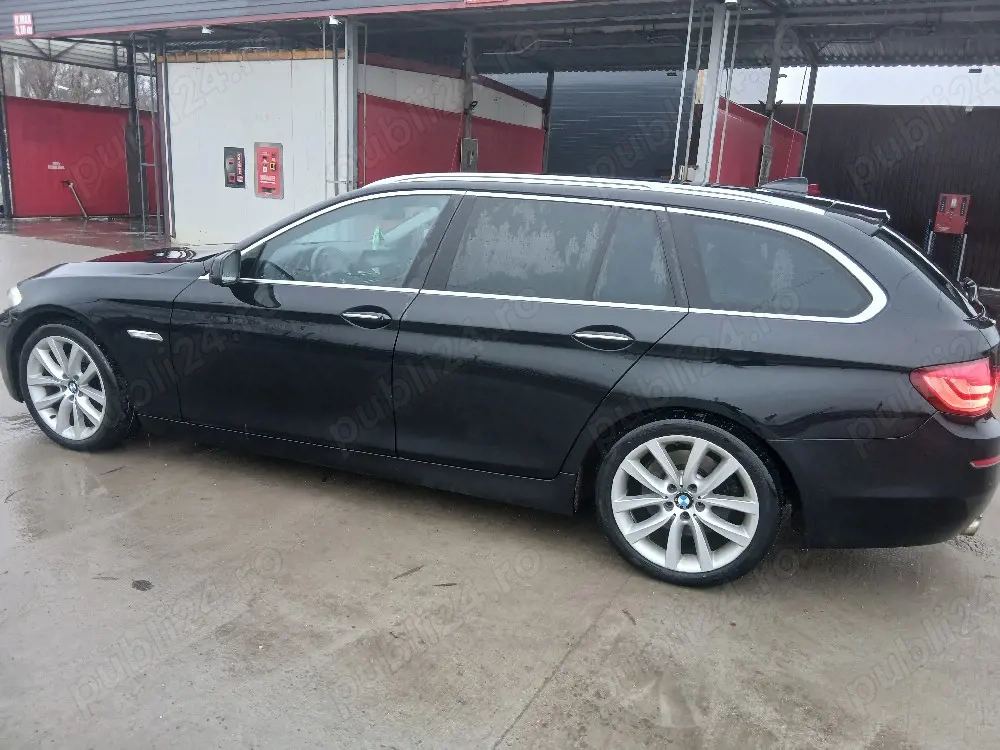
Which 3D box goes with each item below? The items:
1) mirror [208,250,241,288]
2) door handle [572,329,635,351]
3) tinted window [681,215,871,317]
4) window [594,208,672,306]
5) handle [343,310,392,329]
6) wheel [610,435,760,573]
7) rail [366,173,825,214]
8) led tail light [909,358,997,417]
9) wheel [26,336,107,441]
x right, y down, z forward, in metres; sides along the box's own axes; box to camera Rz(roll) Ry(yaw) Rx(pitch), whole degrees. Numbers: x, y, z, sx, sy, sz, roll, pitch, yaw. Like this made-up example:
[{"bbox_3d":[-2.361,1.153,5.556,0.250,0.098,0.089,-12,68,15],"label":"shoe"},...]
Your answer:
[{"bbox_3d":[-1.154,-0.444,3.142,0.145,0.155,0.195,7,15,13],"label":"mirror"},{"bbox_3d":[0.368,-0.131,2.677,0.230,0.065,0.050,8,15,19],"label":"door handle"},{"bbox_3d":[0.928,-0.378,2.600,0.670,0.350,0.050,7,-7,15],"label":"tinted window"},{"bbox_3d":[0.511,-0.427,2.735,0.285,0.360,0.040,8,-7,18],"label":"window"},{"bbox_3d":[-0.523,-0.227,2.989,0.230,0.065,0.050,9,15,20],"label":"handle"},{"bbox_3d":[0.694,0.449,2.789,0.520,0.520,0.210,8,15,19],"label":"wheel"},{"bbox_3d":[0.285,-0.726,2.918,1.830,0.090,0.070,8,15,19],"label":"rail"},{"bbox_3d":[1.469,0.031,2.450,0.275,0.200,0.210,10,16,25],"label":"led tail light"},{"bbox_3d":[-2.086,0.048,3.749,0.520,0.520,0.210,8,15,20],"label":"wheel"}]

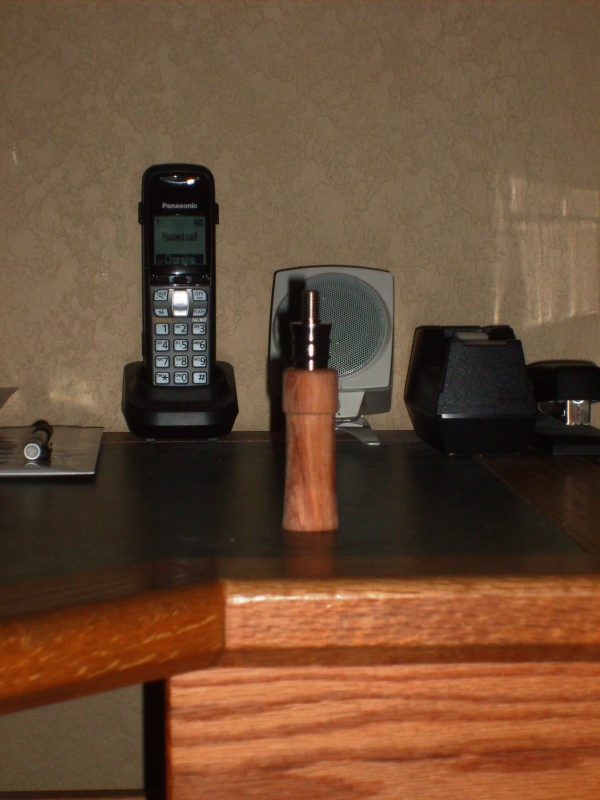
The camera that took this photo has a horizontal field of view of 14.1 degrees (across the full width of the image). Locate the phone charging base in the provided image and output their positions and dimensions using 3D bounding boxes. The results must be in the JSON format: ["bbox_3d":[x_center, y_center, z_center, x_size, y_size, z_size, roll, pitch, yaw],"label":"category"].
[{"bbox_3d":[-0.079,0.001,1.593,0.075,0.048,0.070,0,5,-6],"label":"phone charging base"}]

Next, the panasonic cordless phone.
[{"bbox_3d":[-0.081,-0.072,1.602,0.052,0.159,0.034,0,-5,-6],"label":"panasonic cordless phone"}]

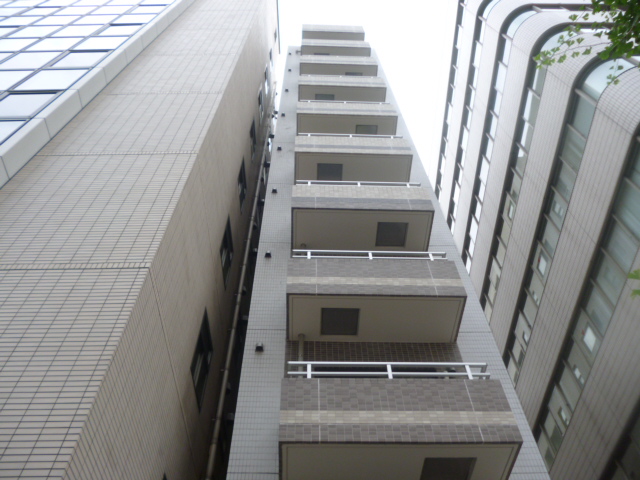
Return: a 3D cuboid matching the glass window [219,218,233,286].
[{"bbox_3d":[-2.218,0.291,12.258,0.120,1.480,1.110,-1,-56,0],"label":"glass window"}]

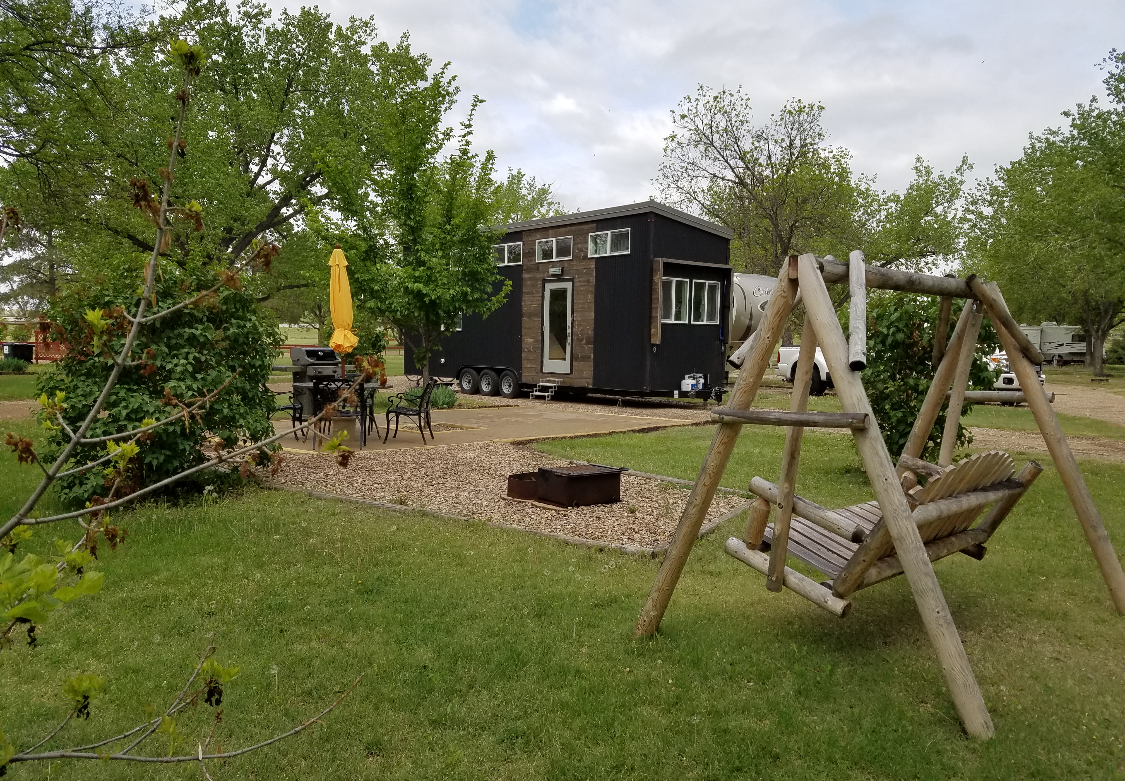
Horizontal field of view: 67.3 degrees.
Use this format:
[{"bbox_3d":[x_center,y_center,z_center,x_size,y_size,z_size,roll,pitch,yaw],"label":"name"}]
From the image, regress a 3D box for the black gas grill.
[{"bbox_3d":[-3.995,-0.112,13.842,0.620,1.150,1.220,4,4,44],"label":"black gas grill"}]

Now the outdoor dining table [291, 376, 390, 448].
[{"bbox_3d":[-2.884,0.300,11.093,1.300,0.730,1.300,1,3,0],"label":"outdoor dining table"}]

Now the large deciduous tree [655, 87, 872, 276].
[{"bbox_3d":[9.386,-7.281,38.665,10.000,13.400,9.500,1,3,0],"label":"large deciduous tree"}]

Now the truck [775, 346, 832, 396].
[{"bbox_3d":[8.963,-0.744,22.685,2.050,1.980,6.500,-1,4,-34],"label":"truck"}]

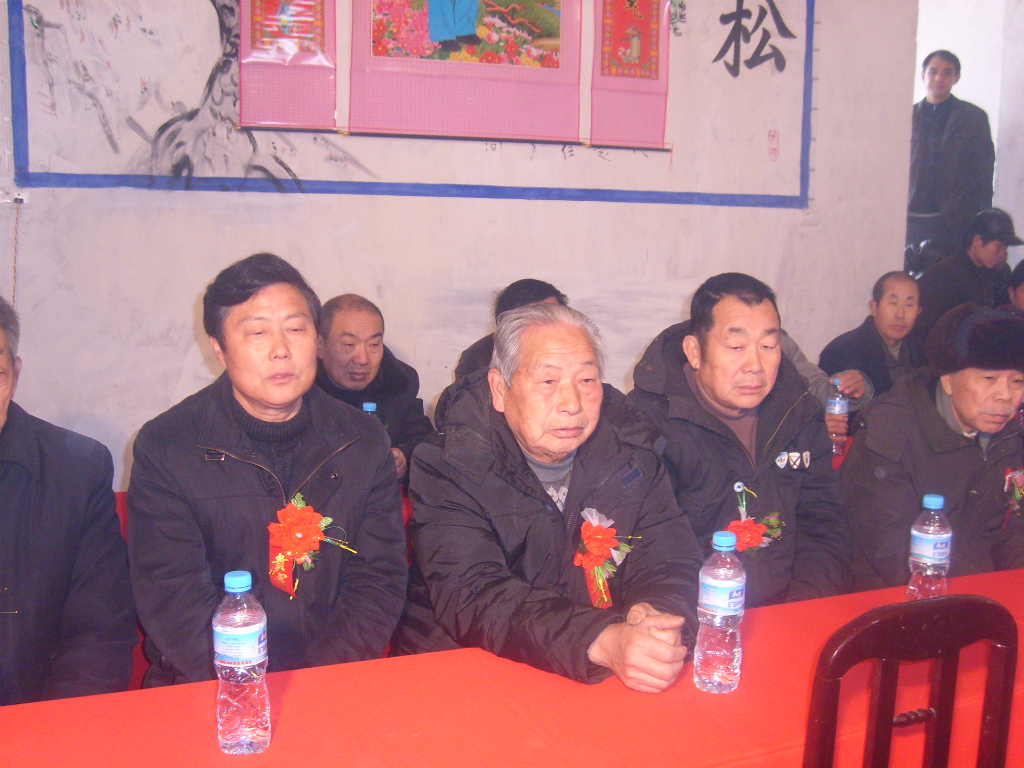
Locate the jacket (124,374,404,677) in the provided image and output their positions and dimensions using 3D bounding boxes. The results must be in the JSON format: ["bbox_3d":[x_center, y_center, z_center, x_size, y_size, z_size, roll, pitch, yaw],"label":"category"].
[{"bbox_3d":[-0.385,0.310,1.668,0.480,0.670,0.370,-2,7,-19],"label":"jacket"}]

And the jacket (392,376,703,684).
[{"bbox_3d":[0.070,0.312,1.697,0.490,0.660,0.540,-3,7,-28],"label":"jacket"}]

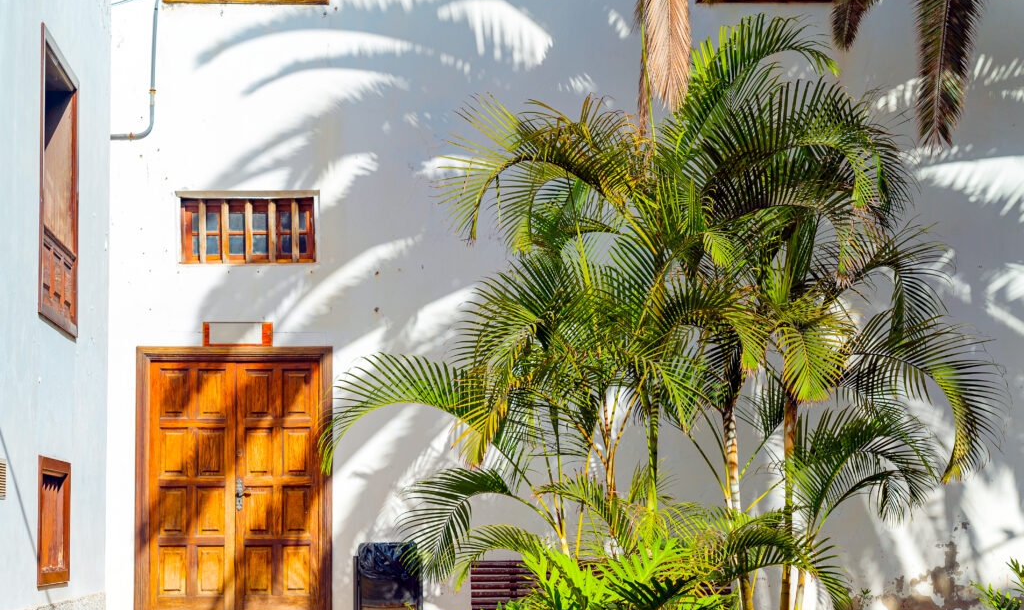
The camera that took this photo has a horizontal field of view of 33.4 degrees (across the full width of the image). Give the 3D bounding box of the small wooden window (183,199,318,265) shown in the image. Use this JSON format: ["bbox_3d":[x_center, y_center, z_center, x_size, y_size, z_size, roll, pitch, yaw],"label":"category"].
[{"bbox_3d":[-2.057,-0.584,13.382,1.058,0.525,0.140,0,-2,0],"label":"small wooden window"}]

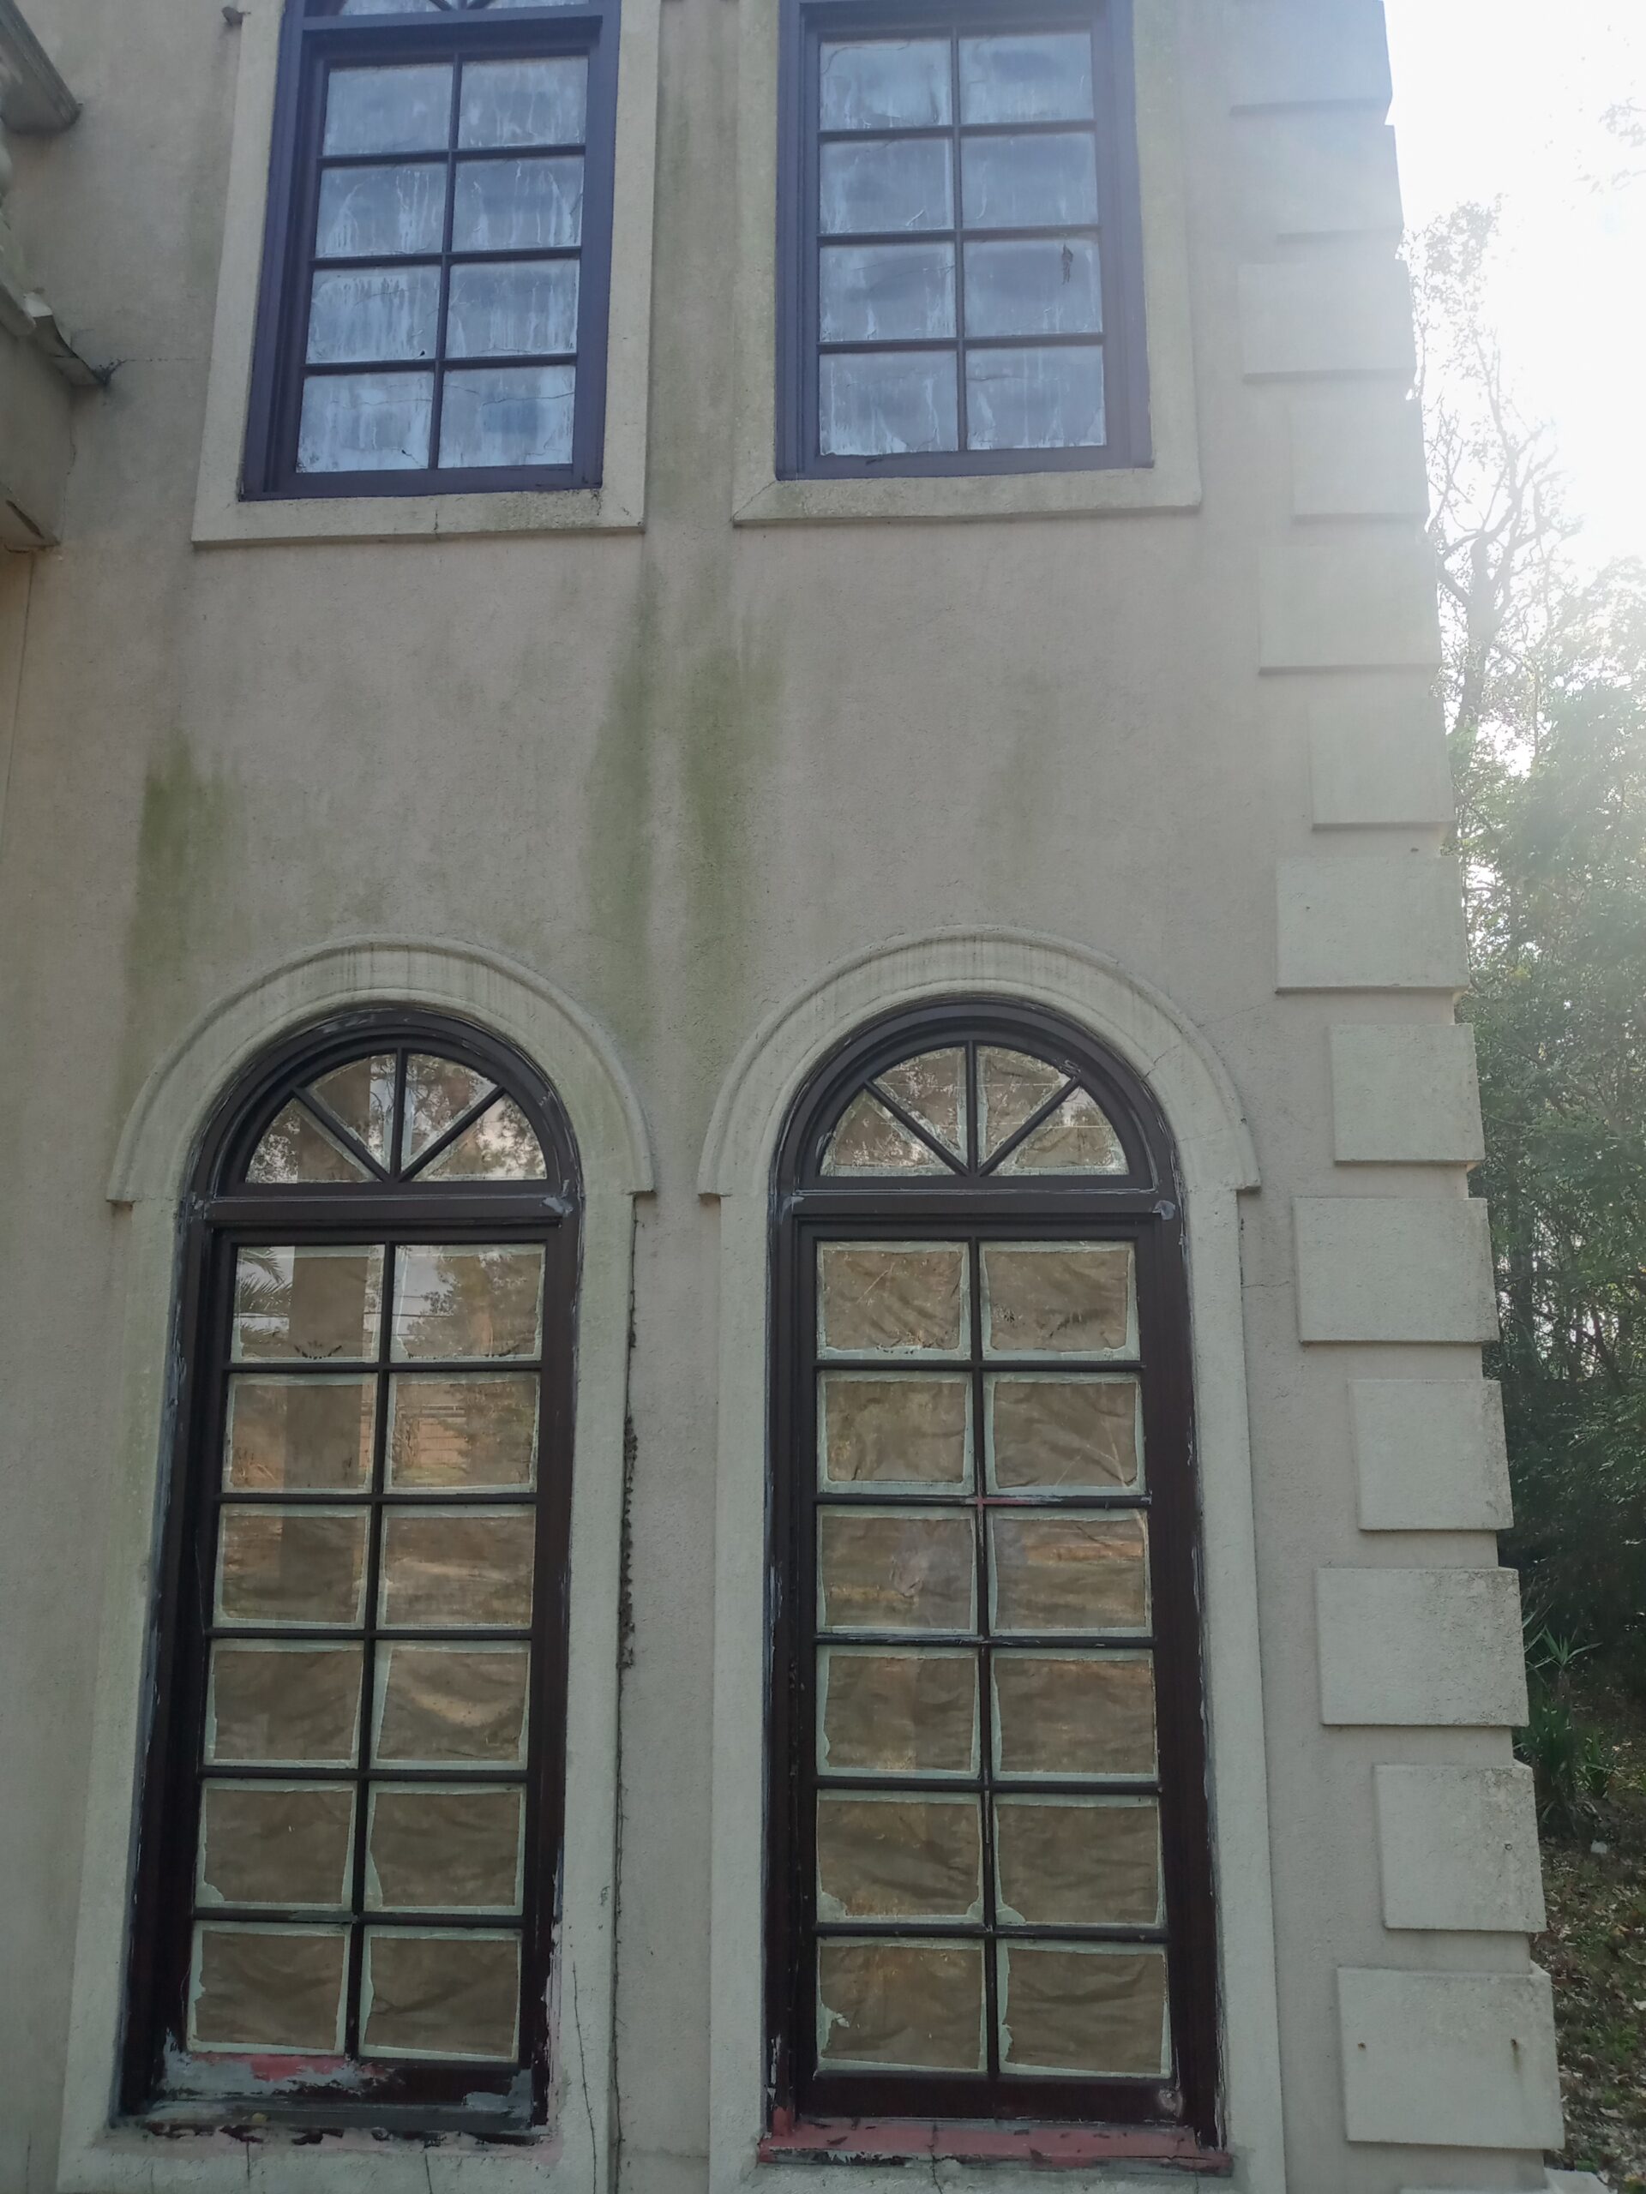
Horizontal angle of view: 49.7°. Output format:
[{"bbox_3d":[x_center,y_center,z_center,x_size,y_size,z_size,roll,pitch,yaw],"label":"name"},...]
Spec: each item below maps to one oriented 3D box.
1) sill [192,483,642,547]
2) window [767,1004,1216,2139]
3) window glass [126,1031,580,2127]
[{"bbox_3d":[-0.939,-1.349,4.188,1.072,0.117,0.110,-1,-11,4],"label":"sill"},{"bbox_3d":[0.330,0.915,3.709,0.871,2.243,0.120,-1,-11,4],"label":"window"},{"bbox_3d":[-0.962,0.931,3.797,0.875,2.266,0.120,-1,-11,4],"label":"window glass"}]

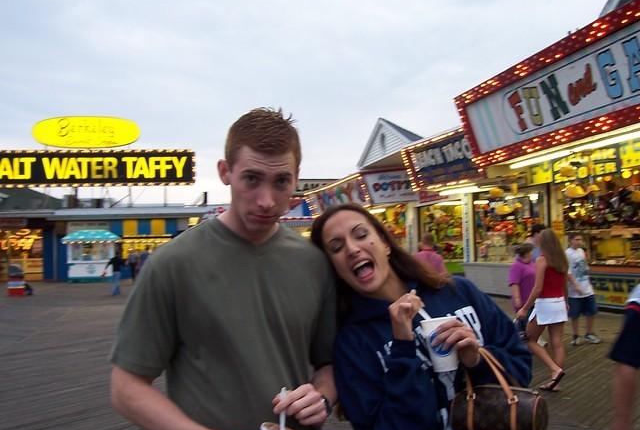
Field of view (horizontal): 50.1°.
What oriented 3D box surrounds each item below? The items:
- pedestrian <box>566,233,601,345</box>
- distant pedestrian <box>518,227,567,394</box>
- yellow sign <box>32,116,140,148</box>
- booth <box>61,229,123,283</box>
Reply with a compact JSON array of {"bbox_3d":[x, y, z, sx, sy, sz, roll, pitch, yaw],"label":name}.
[{"bbox_3d":[4.098,1.127,10.600,0.500,1.690,0.370,-1,-3,-14],"label":"pedestrian"},{"bbox_3d":[2.326,0.994,7.150,0.560,1.660,0.450,-3,-4,30],"label":"distant pedestrian"},{"bbox_3d":[-14.165,-5.005,41.500,6.500,1.820,0.300,-1,-3,-5],"label":"yellow sign"},{"bbox_3d":[-12.821,2.382,38.300,3.100,2.950,1.900,-1,-3,-5],"label":"booth"}]

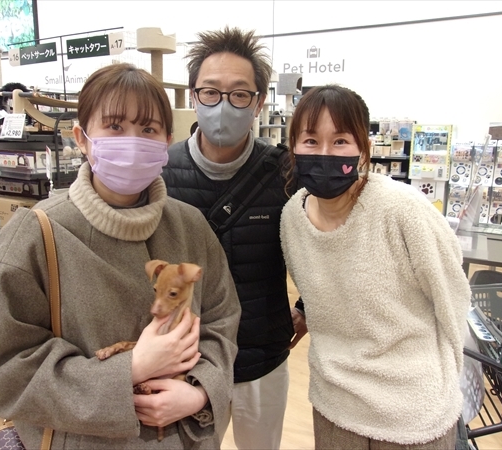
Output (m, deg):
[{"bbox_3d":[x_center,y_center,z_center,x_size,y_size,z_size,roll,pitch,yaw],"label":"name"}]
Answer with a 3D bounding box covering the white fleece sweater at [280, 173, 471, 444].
[{"bbox_3d":[0.317,0.195,1.165,0.430,0.610,0.300,-3,21,24],"label":"white fleece sweater"}]

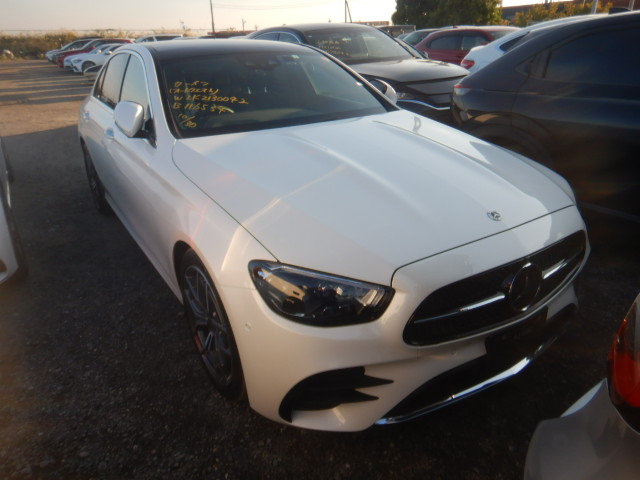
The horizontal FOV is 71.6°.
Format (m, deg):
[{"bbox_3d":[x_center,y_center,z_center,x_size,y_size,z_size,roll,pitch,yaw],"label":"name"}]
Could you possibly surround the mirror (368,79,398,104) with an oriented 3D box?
[{"bbox_3d":[0.497,-1.078,3.272,0.190,0.165,0.130,-16,28,-30],"label":"mirror"}]

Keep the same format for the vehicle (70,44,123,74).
[{"bbox_3d":[-10.497,-9.460,23.112,4.700,1.430,1.820,-16,28,-30],"label":"vehicle"}]

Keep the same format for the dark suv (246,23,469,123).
[{"bbox_3d":[0.150,-2.325,6.625,1.855,1.660,4.740,-17,29,-32],"label":"dark suv"}]

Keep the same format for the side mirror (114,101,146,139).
[{"bbox_3d":[-0.937,-0.592,2.184,0.190,0.165,0.130,-16,28,-30],"label":"side mirror"}]

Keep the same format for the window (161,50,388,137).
[{"bbox_3d":[-0.271,-0.981,2.739,1.420,0.160,0.930,-16,52,-30],"label":"window"}]

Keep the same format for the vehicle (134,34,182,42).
[{"bbox_3d":[-10.334,-11.484,26.949,4.600,1.650,1.800,-16,28,-30],"label":"vehicle"}]

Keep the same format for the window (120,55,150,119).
[{"bbox_3d":[-1.114,-0.945,2.716,0.090,0.400,0.860,9,14,-38],"label":"window"}]

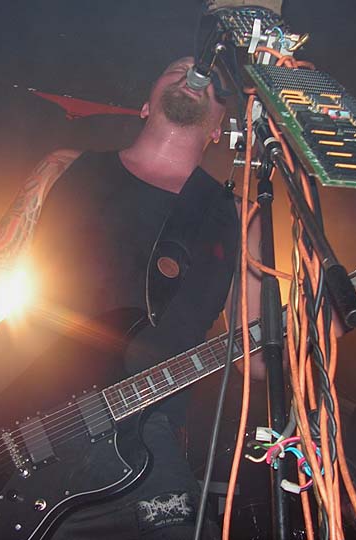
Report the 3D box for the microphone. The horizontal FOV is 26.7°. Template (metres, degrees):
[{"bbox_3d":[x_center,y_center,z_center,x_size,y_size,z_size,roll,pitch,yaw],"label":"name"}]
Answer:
[{"bbox_3d":[0.057,-0.441,1.540,0.051,0.051,0.172,17,-46,-3],"label":"microphone"}]

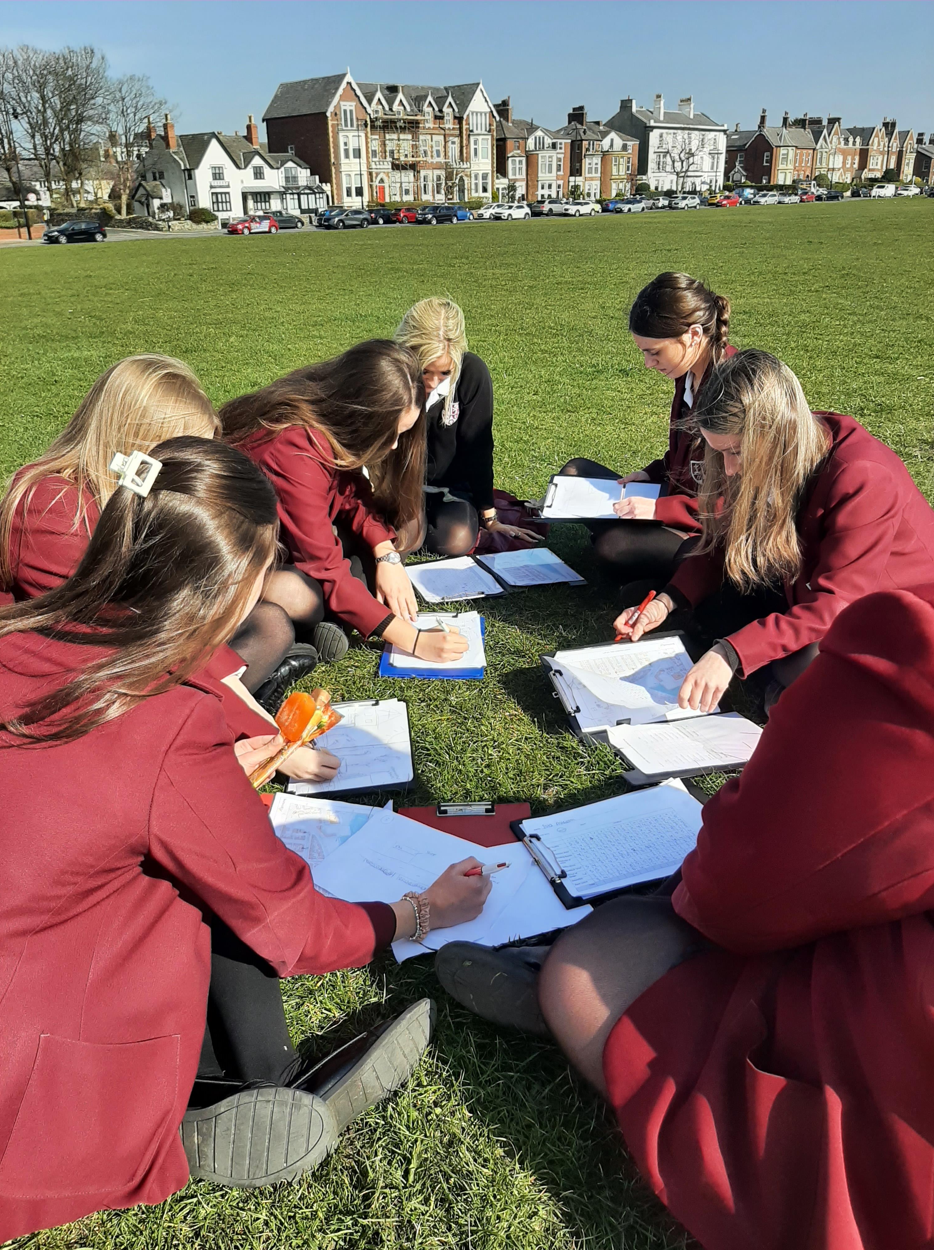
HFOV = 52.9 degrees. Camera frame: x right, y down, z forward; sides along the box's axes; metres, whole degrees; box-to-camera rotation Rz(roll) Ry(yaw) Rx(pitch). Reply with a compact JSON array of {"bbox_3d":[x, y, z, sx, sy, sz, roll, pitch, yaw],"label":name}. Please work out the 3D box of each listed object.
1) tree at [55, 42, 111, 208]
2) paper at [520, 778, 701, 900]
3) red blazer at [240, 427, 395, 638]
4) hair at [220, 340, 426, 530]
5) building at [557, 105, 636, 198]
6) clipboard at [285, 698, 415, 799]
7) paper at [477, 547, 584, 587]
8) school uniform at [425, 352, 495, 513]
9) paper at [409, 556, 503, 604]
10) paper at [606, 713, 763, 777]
[{"bbox_3d":[-34.790,-44.958,85.000,5.500,13.600,5.500,-2,23,0],"label":"tree"},{"bbox_3d":[0.272,0.359,1.592,0.297,0.012,0.210,-9,26,-16],"label":"paper"},{"bbox_3d":[-0.398,-0.272,2.362,0.450,0.490,0.400,8,26,20],"label":"red blazer"},{"bbox_3d":[-0.352,-0.475,2.360,0.440,0.460,0.260,8,26,20],"label":"hair"},{"bbox_3d":[16.995,-67.503,137.162,10.000,12.200,14.400,19,31,38],"label":"building"},{"bbox_3d":[-0.227,0.243,1.858,0.235,0.025,0.330,-4,24,-5],"label":"clipboard"},{"bbox_3d":[0.182,-0.167,2.736,0.210,0.012,0.290,-9,25,-16],"label":"paper"},{"bbox_3d":[-0.095,-0.615,2.980,0.400,0.490,0.310,9,27,21],"label":"school uniform"},{"bbox_3d":[-0.045,-0.135,2.700,0.210,0.012,0.297,-9,25,-16],"label":"paper"},{"bbox_3d":[0.443,0.225,1.802,0.285,0.012,0.210,-6,16,-9],"label":"paper"}]

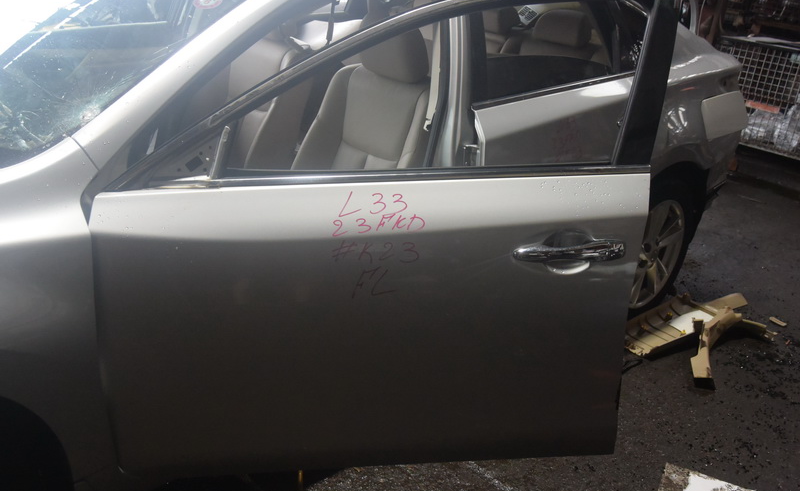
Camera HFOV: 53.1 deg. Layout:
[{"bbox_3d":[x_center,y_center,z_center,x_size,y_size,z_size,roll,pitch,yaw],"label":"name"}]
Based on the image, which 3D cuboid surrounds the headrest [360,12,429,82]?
[{"bbox_3d":[-0.017,-0.653,2.643,0.130,0.210,0.260,-5,20,-45],"label":"headrest"}]

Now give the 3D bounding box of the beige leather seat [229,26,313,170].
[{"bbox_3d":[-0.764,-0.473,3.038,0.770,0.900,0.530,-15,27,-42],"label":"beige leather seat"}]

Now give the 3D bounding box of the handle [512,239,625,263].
[{"bbox_3d":[0.344,0.010,1.626,0.233,0.038,0.050,1,20,-7],"label":"handle"}]

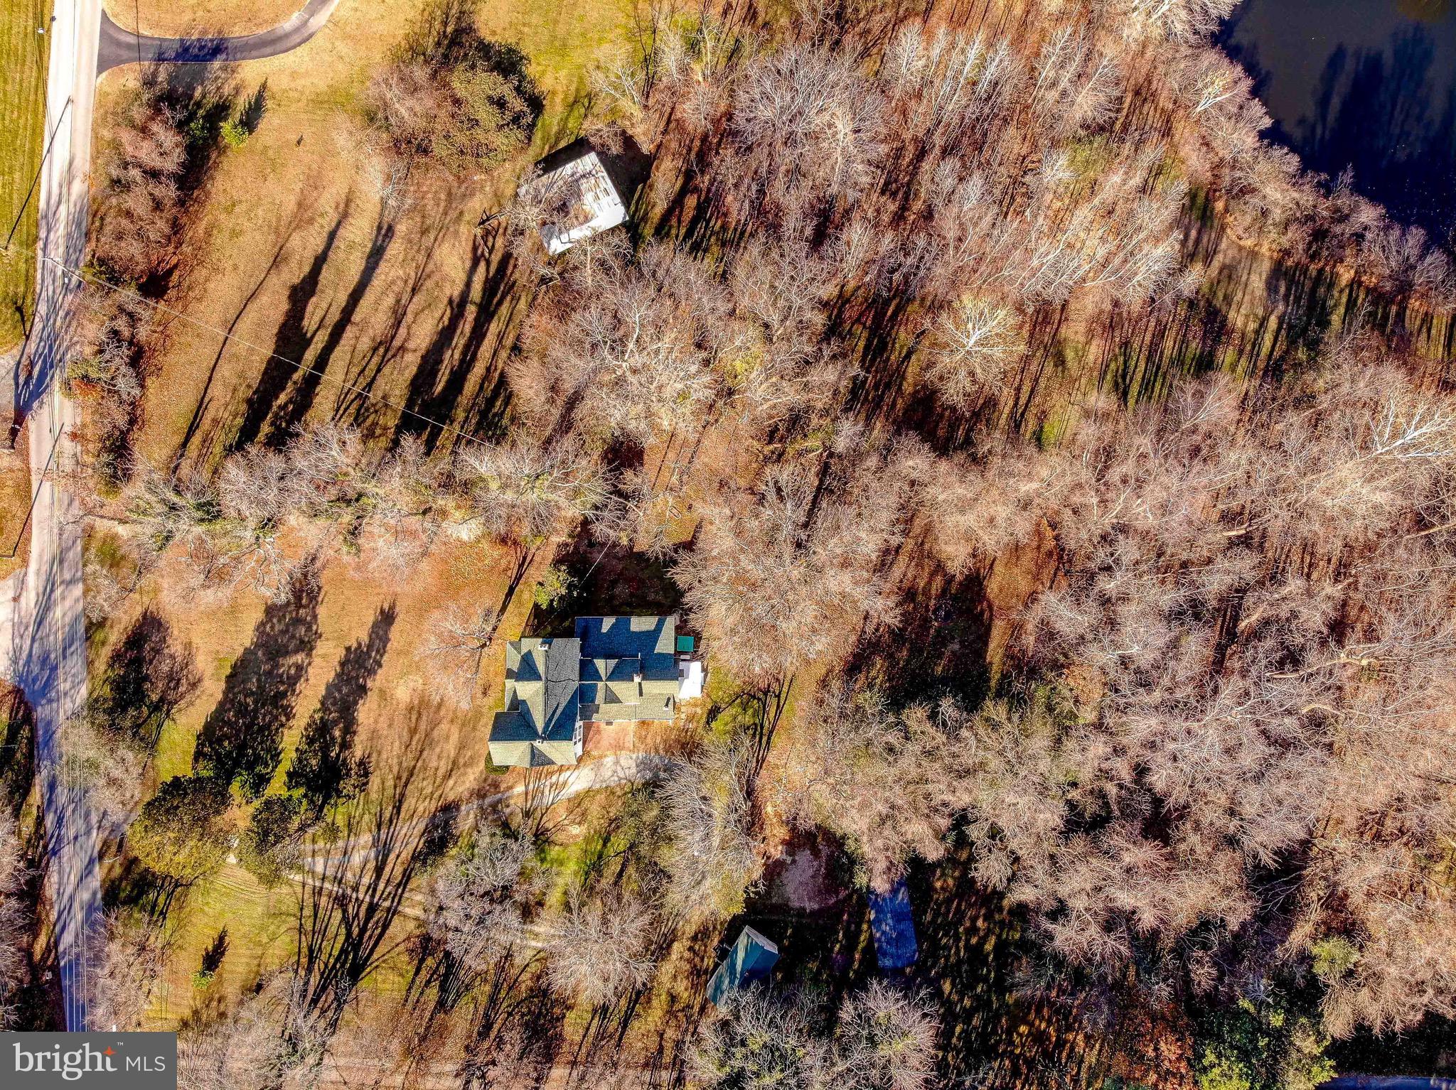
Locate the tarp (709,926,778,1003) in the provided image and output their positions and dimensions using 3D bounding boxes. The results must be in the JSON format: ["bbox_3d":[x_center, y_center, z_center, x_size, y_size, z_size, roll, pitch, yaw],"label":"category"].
[{"bbox_3d":[1.784,50.059,117.222,4.900,3.600,8.700,34,89,1],"label":"tarp"}]

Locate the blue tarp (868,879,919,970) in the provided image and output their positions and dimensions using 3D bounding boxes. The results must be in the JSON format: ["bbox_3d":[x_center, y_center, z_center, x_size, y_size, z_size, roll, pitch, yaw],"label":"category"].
[{"bbox_3d":[19.163,44.491,118.934,4.800,0.400,10.800,-9,89,0],"label":"blue tarp"}]

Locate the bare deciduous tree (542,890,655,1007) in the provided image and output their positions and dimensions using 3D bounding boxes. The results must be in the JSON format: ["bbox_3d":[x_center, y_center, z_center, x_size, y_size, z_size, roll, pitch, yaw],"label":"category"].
[{"bbox_3d":[-14.325,44.537,112.932,11.600,12.500,11.200,0,89,0],"label":"bare deciduous tree"}]

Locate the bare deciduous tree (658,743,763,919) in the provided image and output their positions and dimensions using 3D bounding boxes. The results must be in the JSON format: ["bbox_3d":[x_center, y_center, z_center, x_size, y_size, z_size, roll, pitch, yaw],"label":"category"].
[{"bbox_3d":[-1.834,31.603,112.190,11.200,14.500,16.500,0,89,0],"label":"bare deciduous tree"}]

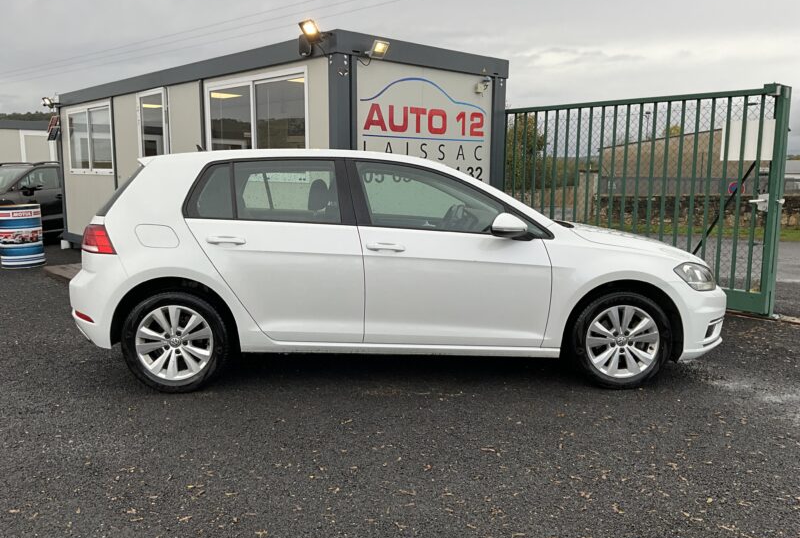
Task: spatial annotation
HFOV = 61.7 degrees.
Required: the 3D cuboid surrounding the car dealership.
[{"bbox_3d":[-2.376,-1.420,9.803,2.455,2.546,7.918,-8,12,-43],"label":"car dealership"}]

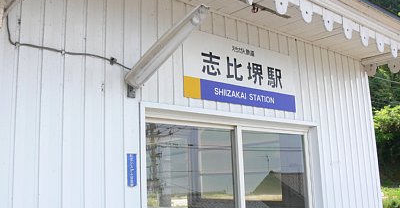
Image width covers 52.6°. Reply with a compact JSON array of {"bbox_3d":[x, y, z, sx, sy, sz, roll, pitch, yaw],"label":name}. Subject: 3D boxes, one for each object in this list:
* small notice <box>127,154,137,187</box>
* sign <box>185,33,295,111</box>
[{"bbox_3d":[-0.381,0.377,2.297,0.064,0.186,0.010,7,-14,-39],"label":"small notice"},{"bbox_3d":[0.352,-0.226,3.052,1.176,0.495,0.030,7,-14,-39],"label":"sign"}]

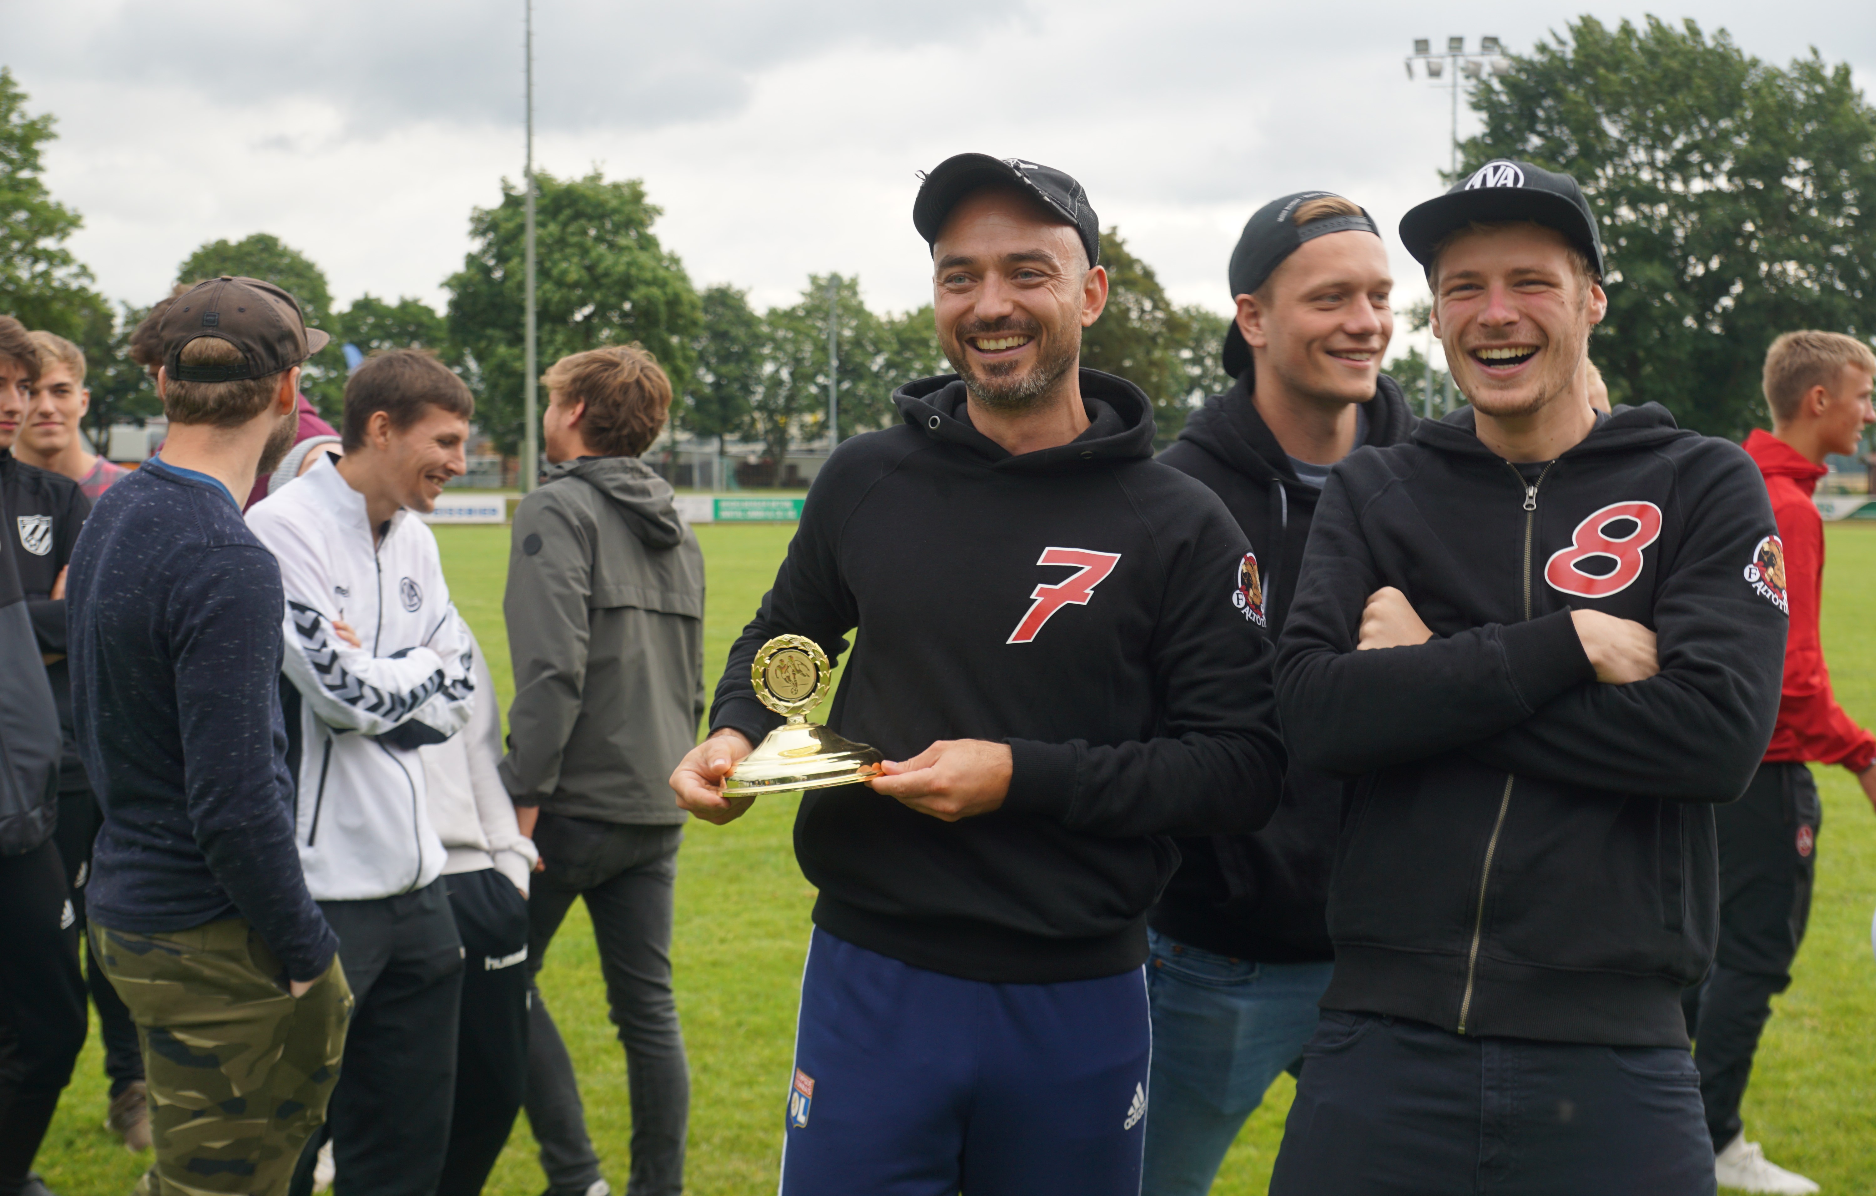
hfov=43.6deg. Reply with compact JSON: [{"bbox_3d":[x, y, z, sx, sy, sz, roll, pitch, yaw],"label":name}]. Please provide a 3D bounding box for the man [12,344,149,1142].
[{"bbox_3d":[-1.900,0.325,5.120,0.540,1.800,0.360,-1,3,-14],"label":"man"}]

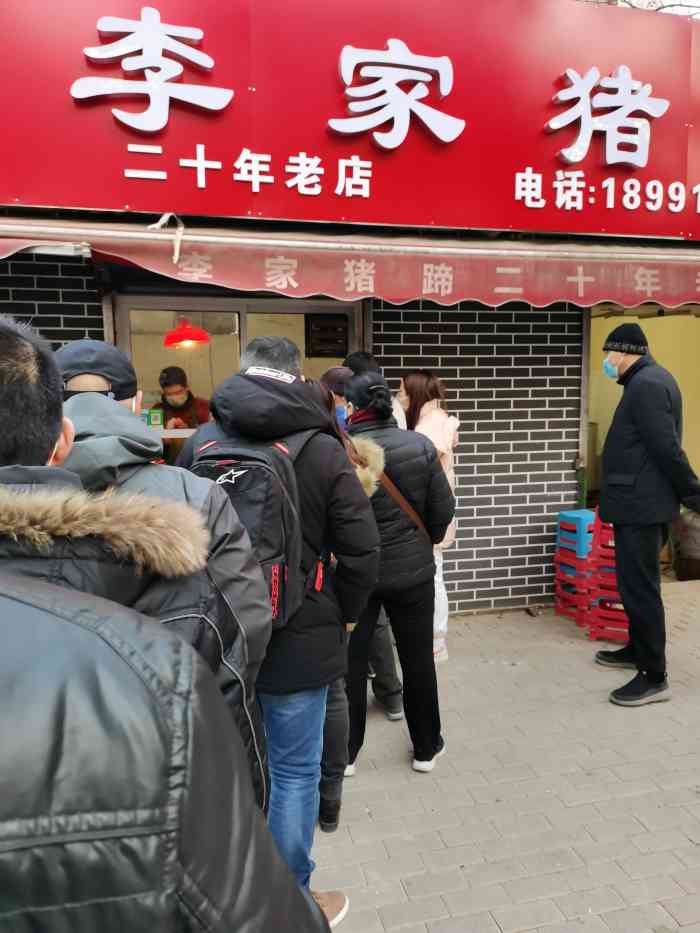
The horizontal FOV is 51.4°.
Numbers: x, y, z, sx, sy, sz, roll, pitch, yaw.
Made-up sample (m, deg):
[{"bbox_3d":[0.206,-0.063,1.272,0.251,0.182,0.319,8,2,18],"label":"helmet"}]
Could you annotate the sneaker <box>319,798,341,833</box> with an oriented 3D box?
[{"bbox_3d":[-0.069,1.164,2.567,0.090,0.110,0.245,0,6,2],"label":"sneaker"}]

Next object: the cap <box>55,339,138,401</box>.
[{"bbox_3d":[-0.556,-0.216,1.615,0.180,0.140,0.270,-1,-1,-6],"label":"cap"}]

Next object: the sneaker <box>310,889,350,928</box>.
[{"bbox_3d":[-0.107,1.225,2.017,0.105,0.110,0.285,4,8,38],"label":"sneaker"}]

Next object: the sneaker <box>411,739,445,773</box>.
[{"bbox_3d":[0.337,1.125,2.937,0.092,0.100,0.245,2,7,25],"label":"sneaker"}]

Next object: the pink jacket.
[{"bbox_3d":[0.435,0.044,4.030,0.360,0.800,0.420,1,7,18],"label":"pink jacket"}]

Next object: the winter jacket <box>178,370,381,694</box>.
[{"bbox_3d":[-0.194,0.165,2.000,0.550,0.840,0.390,0,6,8],"label":"winter jacket"}]

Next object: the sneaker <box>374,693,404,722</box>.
[{"bbox_3d":[0.176,1.071,3.397,0.100,0.110,0.270,-2,6,-12],"label":"sneaker"}]

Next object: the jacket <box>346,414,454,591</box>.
[{"bbox_3d":[0.149,0.140,2.900,0.530,0.670,0.360,-1,6,0],"label":"jacket"}]

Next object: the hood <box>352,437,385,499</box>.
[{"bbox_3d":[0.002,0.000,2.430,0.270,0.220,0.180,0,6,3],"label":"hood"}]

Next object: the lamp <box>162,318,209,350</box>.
[{"bbox_3d":[-1.053,-0.862,4.700,0.300,0.200,0.300,-9,6,1],"label":"lamp"}]

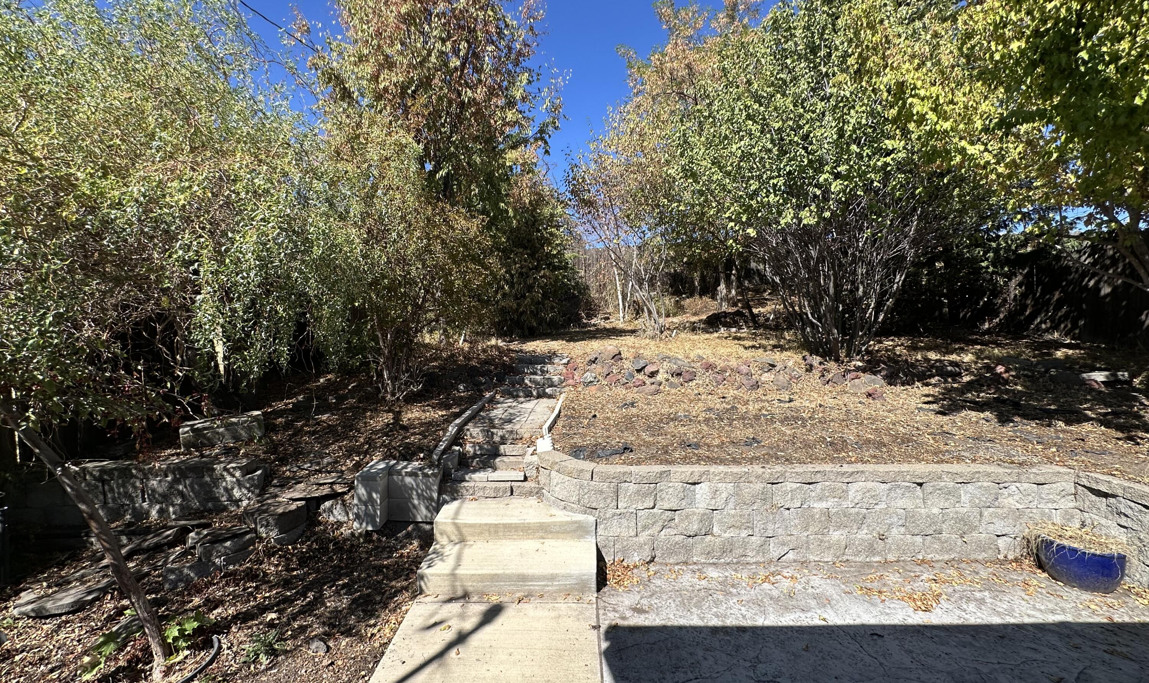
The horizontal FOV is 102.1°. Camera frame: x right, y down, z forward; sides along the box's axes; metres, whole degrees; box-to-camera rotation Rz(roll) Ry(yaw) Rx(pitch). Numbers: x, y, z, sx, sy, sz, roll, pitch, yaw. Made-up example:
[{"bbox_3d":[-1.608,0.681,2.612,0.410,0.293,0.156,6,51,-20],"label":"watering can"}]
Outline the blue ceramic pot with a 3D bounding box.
[{"bbox_3d":[3.612,1.602,3.337,0.430,0.270,0.430,0,5,0],"label":"blue ceramic pot"}]

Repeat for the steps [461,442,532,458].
[{"bbox_3d":[-0.727,1.003,4.420,0.633,0.105,0.220,0,5,1],"label":"steps"}]

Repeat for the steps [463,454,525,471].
[{"bbox_3d":[-0.725,1.109,4.285,0.568,0.090,0.230,0,5,1],"label":"steps"}]

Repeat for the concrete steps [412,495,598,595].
[{"bbox_3d":[-0.449,1.548,3.600,1.220,0.295,0.870,0,5,0],"label":"concrete steps"}]

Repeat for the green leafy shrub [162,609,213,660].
[{"bbox_3d":[-2.198,1.669,2.642,0.210,0.170,0.180,-4,6,-41],"label":"green leafy shrub"}]

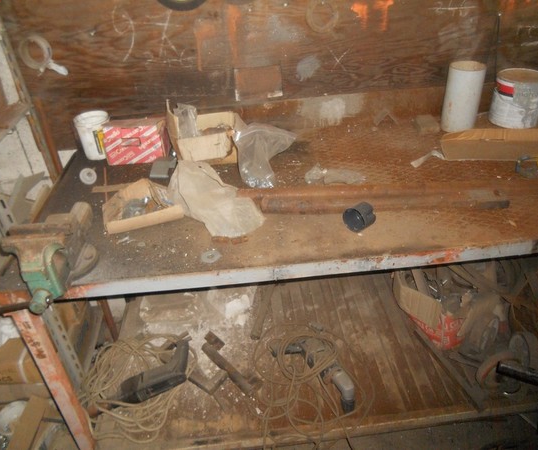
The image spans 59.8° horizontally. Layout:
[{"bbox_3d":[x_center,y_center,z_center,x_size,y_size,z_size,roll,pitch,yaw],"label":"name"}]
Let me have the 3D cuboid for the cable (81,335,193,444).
[{"bbox_3d":[-0.416,0.520,1.561,0.340,0.080,0.400,-6,33,-2],"label":"cable"}]

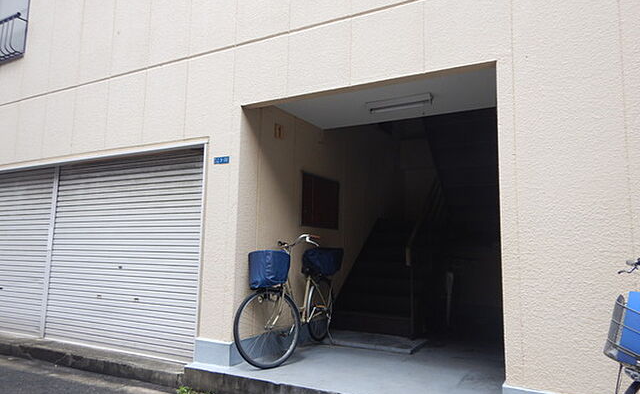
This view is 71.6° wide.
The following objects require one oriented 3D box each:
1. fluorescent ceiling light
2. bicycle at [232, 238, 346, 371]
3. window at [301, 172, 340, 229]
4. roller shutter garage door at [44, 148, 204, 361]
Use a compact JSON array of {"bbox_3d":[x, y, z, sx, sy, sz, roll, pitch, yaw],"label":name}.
[{"bbox_3d":[0.755,-0.883,4.258,0.640,0.090,0.150,-3,-8,28],"label":"fluorescent ceiling light"},{"bbox_3d":[-0.126,0.972,4.354,0.560,1.120,1.780,-2,-8,23],"label":"bicycle"},{"bbox_3d":[0.017,0.065,5.214,0.070,0.610,0.880,-3,-8,31],"label":"window"},{"bbox_3d":[-2.162,0.579,4.752,2.300,2.020,0.090,-3,-8,28],"label":"roller shutter garage door"}]

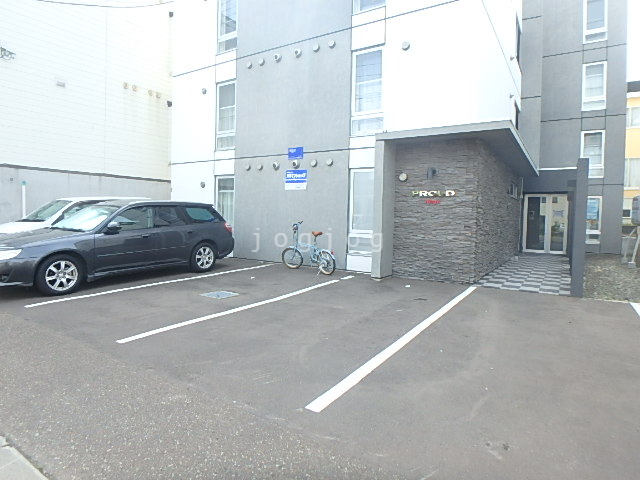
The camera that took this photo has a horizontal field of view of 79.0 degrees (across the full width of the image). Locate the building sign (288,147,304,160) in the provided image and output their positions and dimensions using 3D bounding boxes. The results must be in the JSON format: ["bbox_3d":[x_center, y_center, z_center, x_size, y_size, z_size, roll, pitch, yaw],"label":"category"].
[{"bbox_3d":[-0.589,-2.163,9.775,0.460,0.288,0.040,3,4,32],"label":"building sign"}]

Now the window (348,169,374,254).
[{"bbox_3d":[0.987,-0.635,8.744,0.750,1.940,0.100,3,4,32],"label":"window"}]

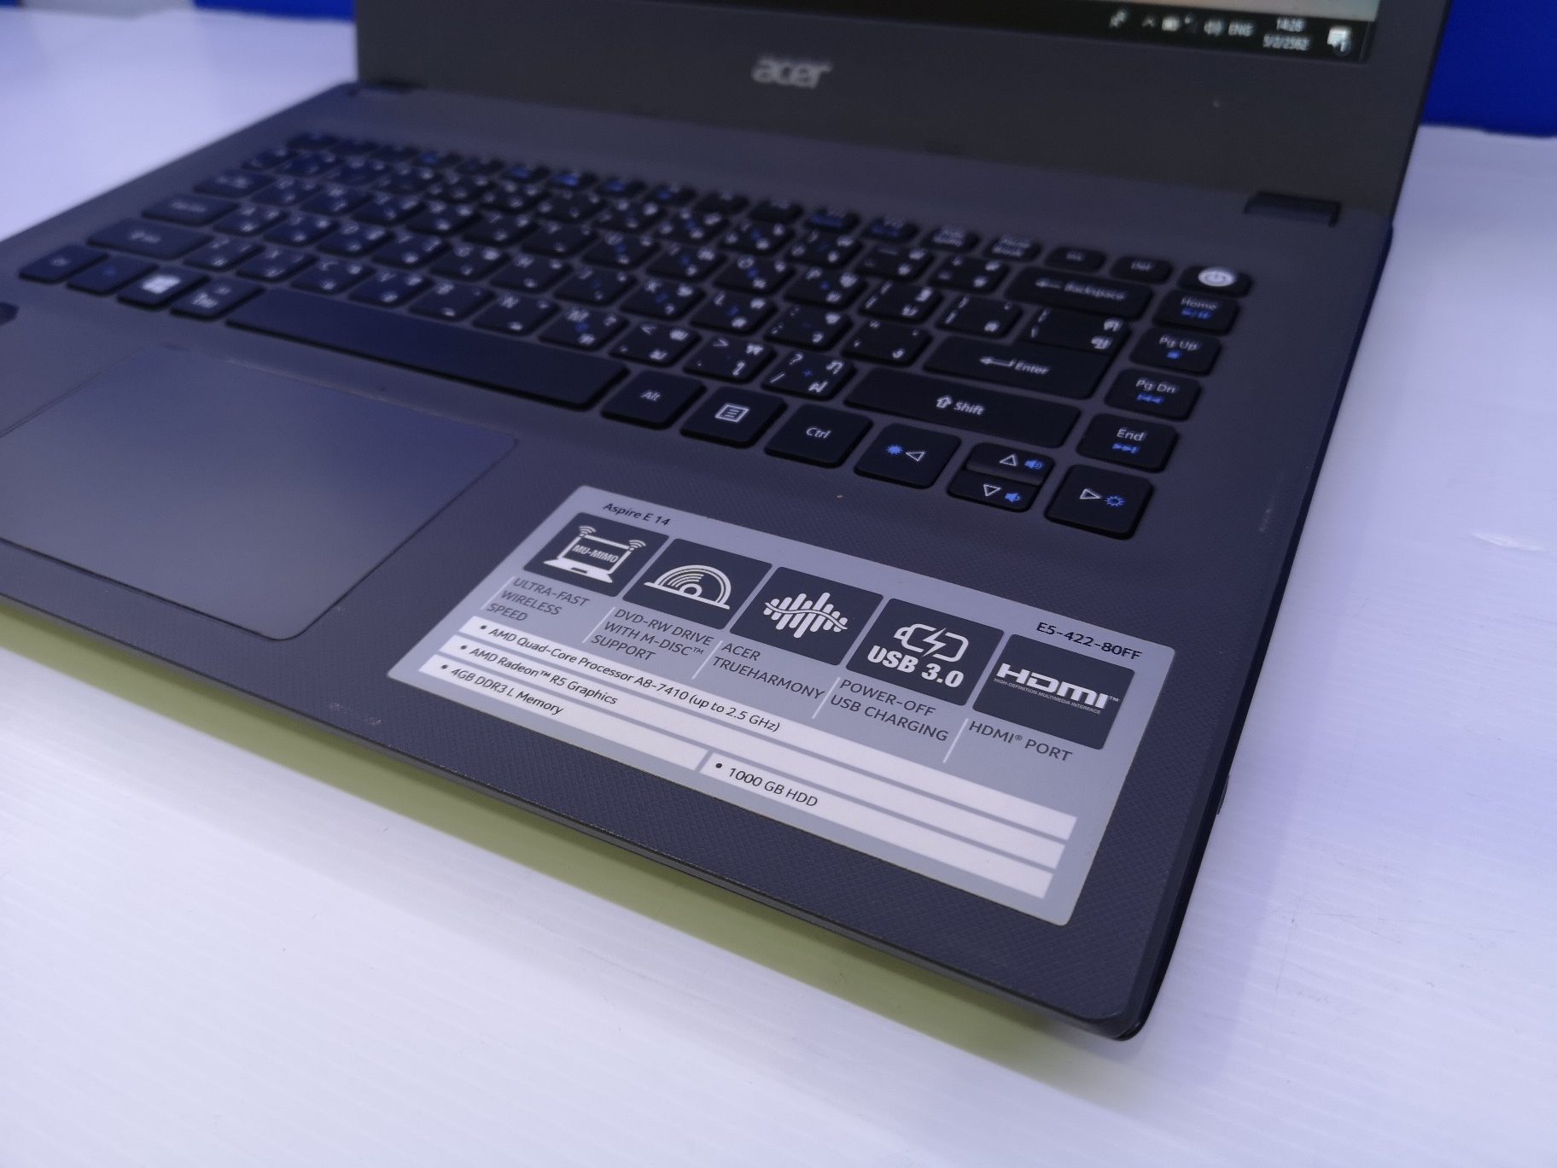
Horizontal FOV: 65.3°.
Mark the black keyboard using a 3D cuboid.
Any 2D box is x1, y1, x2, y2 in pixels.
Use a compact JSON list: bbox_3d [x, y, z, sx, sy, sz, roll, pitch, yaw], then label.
[{"bbox_3d":[-0.046,-0.076,0.297,0.292,0.004,0.105,16,44,23],"label":"black keyboard"}]

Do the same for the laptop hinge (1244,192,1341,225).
[{"bbox_3d":[0.127,-0.093,0.300,0.020,0.006,0.011,16,44,23],"label":"laptop hinge"}]

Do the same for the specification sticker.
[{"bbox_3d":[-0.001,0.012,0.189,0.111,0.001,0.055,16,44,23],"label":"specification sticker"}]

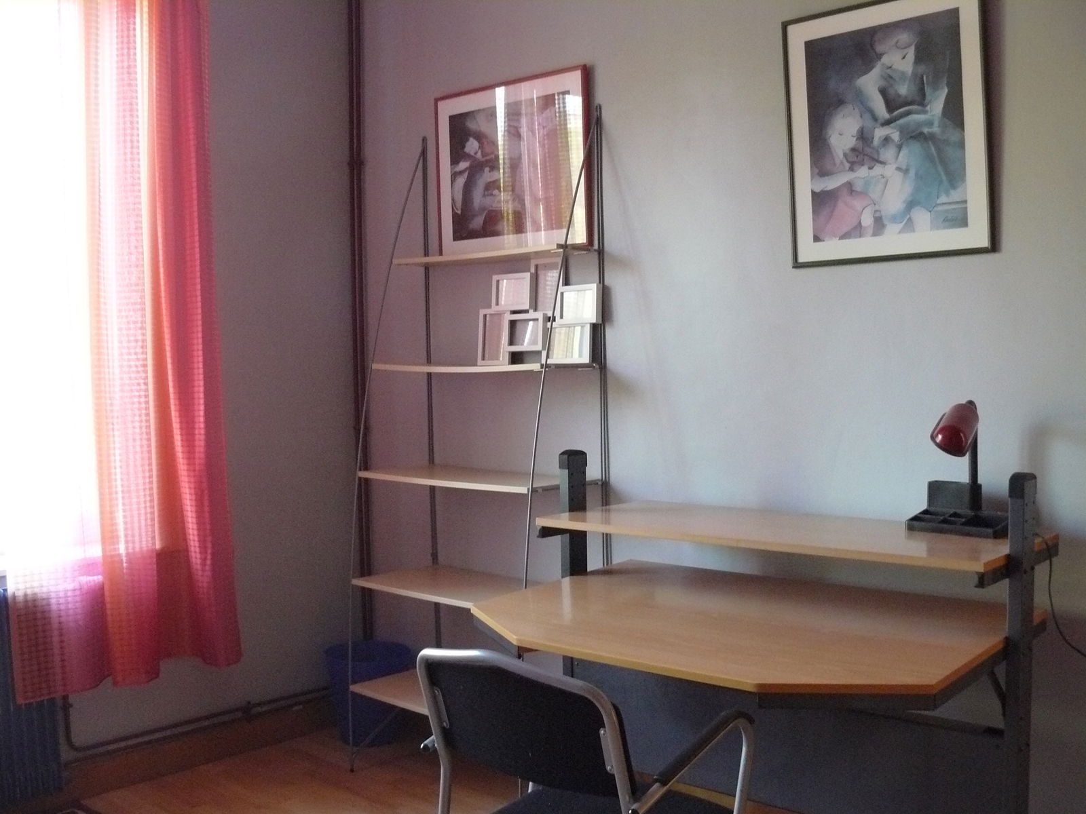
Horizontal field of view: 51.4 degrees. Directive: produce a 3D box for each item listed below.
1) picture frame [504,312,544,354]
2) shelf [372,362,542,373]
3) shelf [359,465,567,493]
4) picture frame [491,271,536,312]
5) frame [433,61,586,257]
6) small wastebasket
[{"bbox_3d":[-0.053,-0.224,3.430,0.152,0.111,0.023,0,-3,43],"label":"picture frame"},{"bbox_3d":[-0.183,-0.123,3.429,0.743,0.020,0.271,0,3,43],"label":"shelf"},{"bbox_3d":[-0.194,0.215,3.423,0.739,0.019,0.324,0,3,43],"label":"shelf"},{"bbox_3d":[-0.090,-0.353,3.470,0.158,0.110,0.023,0,-3,43],"label":"picture frame"},{"bbox_3d":[-0.101,-0.739,3.498,0.648,0.524,0.025,0,2,43],"label":"frame"},{"bbox_3d":[-0.586,0.987,3.847,0.300,0.305,0.300,-1,2,0],"label":"small wastebasket"}]

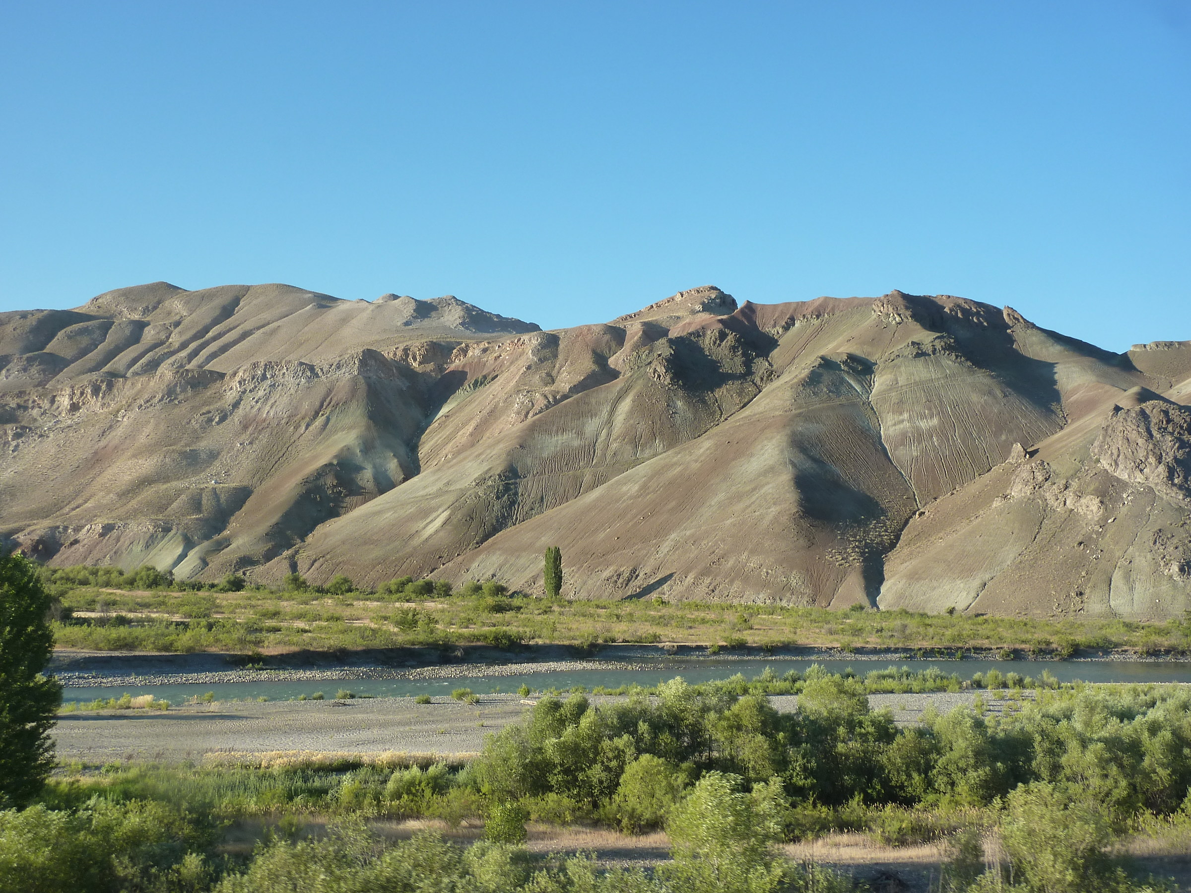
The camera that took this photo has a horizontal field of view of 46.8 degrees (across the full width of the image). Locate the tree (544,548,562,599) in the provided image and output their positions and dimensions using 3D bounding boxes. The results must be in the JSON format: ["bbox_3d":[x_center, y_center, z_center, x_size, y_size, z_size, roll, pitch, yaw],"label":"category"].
[{"bbox_3d":[-9.840,29.500,320.000,4.300,12.400,4.200,0,-4,0],"label":"tree"}]

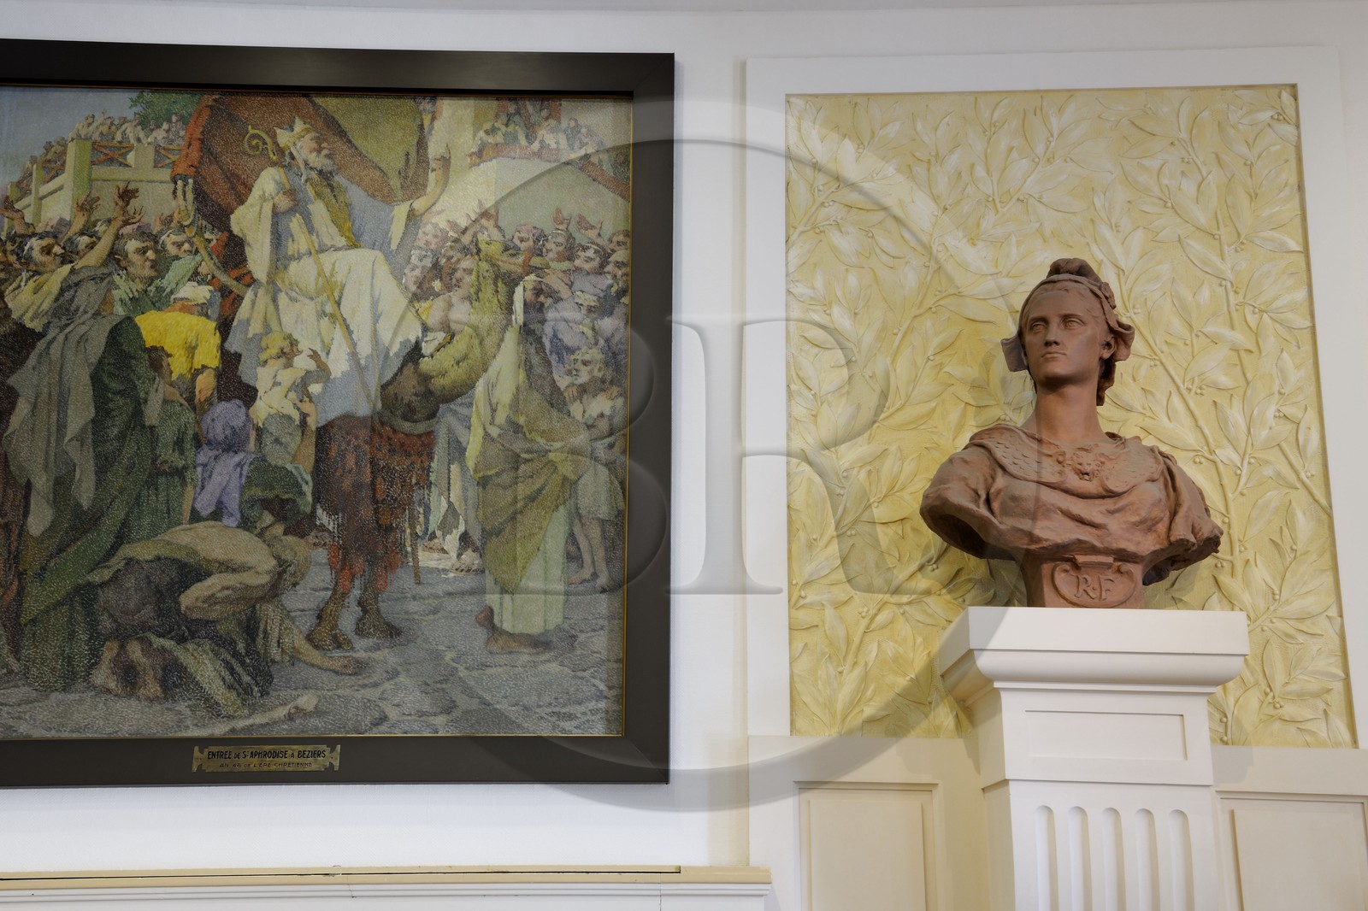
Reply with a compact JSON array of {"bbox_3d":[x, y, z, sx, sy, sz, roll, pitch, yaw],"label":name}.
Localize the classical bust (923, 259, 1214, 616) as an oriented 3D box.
[{"bbox_3d":[0.748,-0.038,3.348,0.577,0.739,0.360,1,-14,-2],"label":"classical bust"}]

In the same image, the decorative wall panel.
[{"bbox_3d":[0.764,-0.115,3.571,1.095,1.400,0.050,0,-14,0],"label":"decorative wall panel"}]

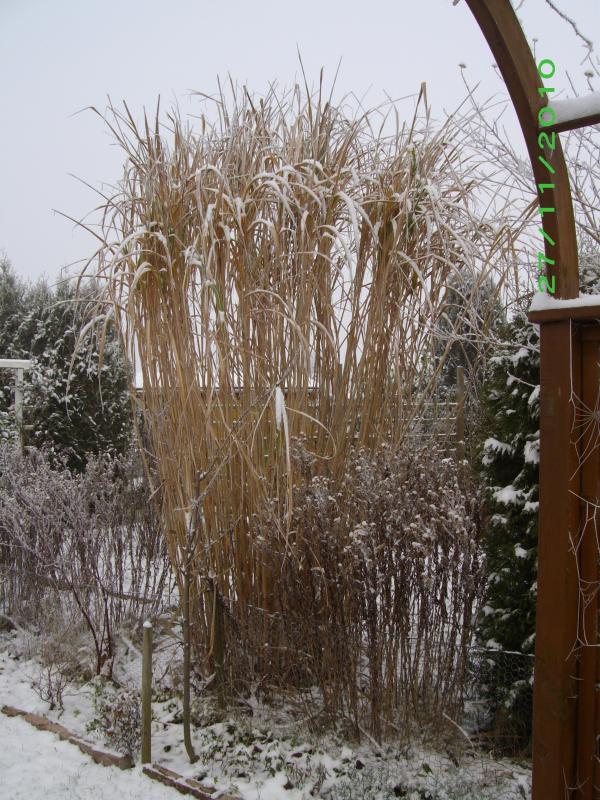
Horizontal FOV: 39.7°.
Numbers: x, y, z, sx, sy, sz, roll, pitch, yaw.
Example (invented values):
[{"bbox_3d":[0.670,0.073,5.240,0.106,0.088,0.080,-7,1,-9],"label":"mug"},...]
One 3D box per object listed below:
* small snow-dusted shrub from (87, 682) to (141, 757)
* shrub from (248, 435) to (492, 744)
[{"bbox_3d":[-0.773,1.315,3.470,0.225,0.275,0.220,0,1,0],"label":"small snow-dusted shrub"},{"bbox_3d":[0.306,0.833,3.950,1.100,1.220,0.850,0,1,0],"label":"shrub"}]

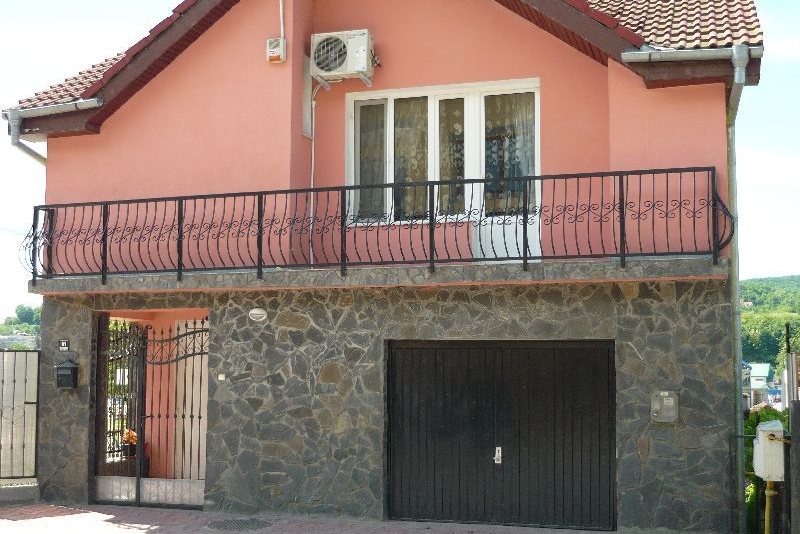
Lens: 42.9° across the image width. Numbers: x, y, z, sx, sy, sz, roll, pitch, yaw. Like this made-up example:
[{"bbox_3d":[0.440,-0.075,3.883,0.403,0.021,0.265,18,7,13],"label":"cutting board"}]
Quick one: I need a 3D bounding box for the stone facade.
[{"bbox_3d":[-0.553,1.596,11.993,8.528,2.656,0.300,-2,-5,18],"label":"stone facade"}]

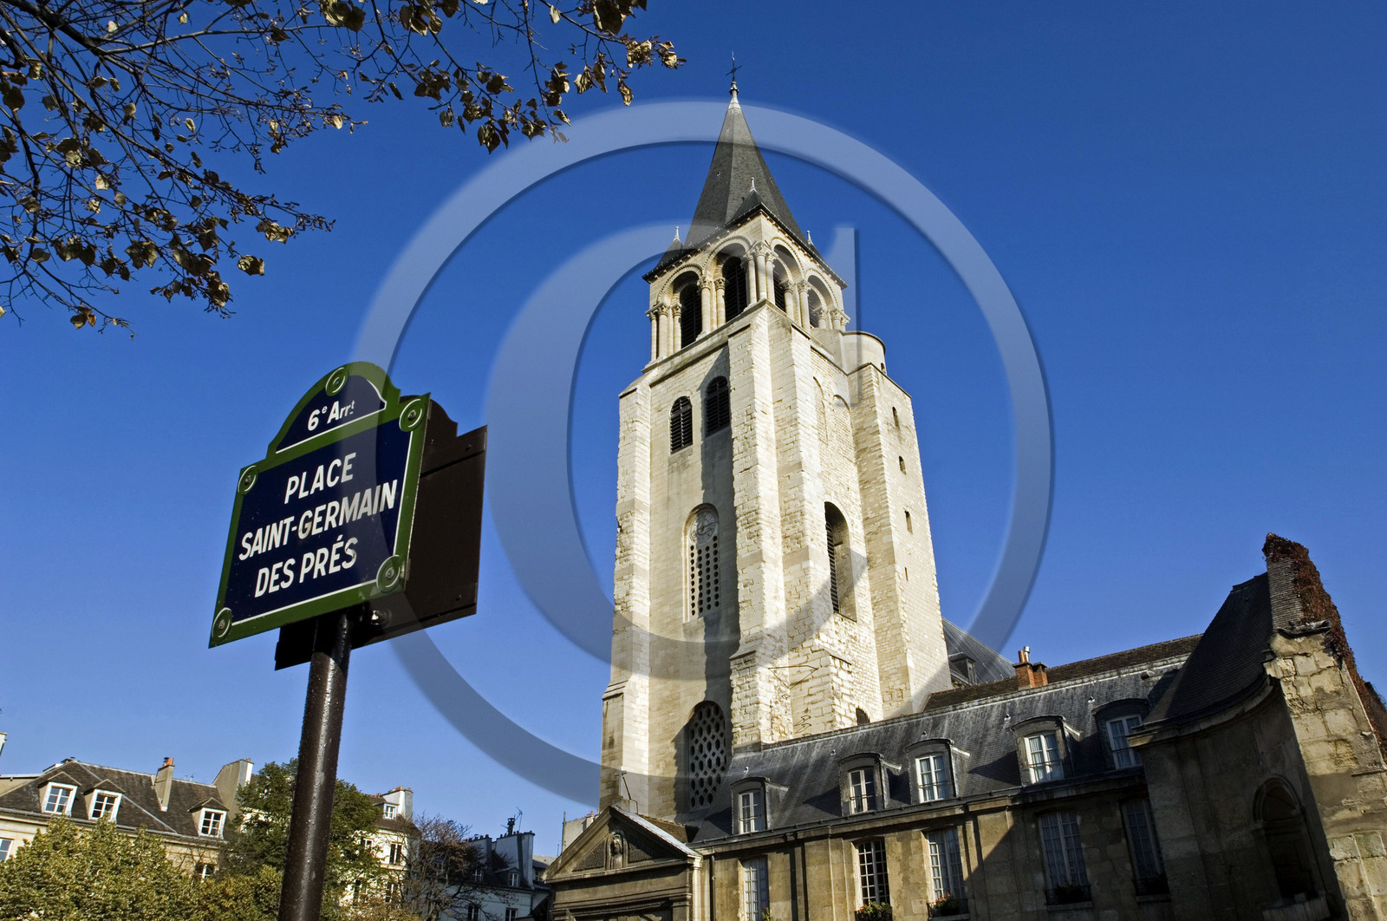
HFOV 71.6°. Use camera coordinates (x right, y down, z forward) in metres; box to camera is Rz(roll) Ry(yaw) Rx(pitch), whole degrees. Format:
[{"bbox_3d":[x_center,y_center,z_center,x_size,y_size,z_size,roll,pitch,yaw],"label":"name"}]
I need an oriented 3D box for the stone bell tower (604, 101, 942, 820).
[{"bbox_3d":[3.795,-0.428,50.690,11.752,55.952,12.480,-25,-39,34],"label":"stone bell tower"}]

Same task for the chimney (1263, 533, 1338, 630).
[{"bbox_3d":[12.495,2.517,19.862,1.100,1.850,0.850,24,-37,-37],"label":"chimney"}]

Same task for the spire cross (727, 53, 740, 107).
[{"bbox_3d":[2.926,-27.419,69.094,1.350,6.020,0.700,-24,-37,34],"label":"spire cross"}]

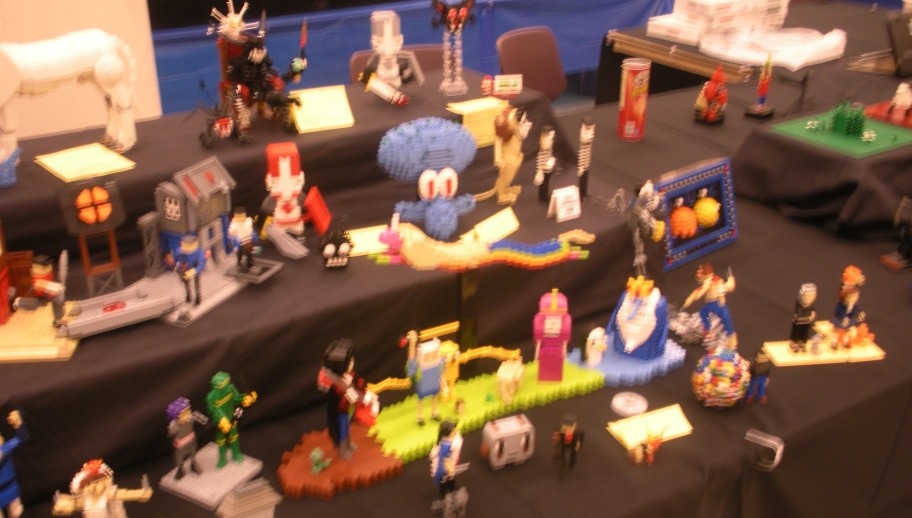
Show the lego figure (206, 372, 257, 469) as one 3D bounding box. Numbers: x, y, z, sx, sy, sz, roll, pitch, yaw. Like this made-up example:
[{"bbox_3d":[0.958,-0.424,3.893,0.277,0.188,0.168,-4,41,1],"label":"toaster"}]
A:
[{"bbox_3d":[-0.317,0.226,1.342,0.071,0.148,0.058,-23,34,-40],"label":"lego figure"}]

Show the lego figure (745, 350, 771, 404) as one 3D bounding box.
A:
[{"bbox_3d":[0.476,0.180,1.481,0.040,0.093,0.031,-11,27,-21],"label":"lego figure"}]

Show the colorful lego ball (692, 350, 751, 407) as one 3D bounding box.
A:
[{"bbox_3d":[0.422,0.191,1.514,0.090,0.090,0.090,0,26,0],"label":"colorful lego ball"}]

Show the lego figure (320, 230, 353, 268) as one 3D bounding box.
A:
[{"bbox_3d":[-0.201,-0.024,1.576,0.051,0.053,0.047,-6,26,-11],"label":"lego figure"}]

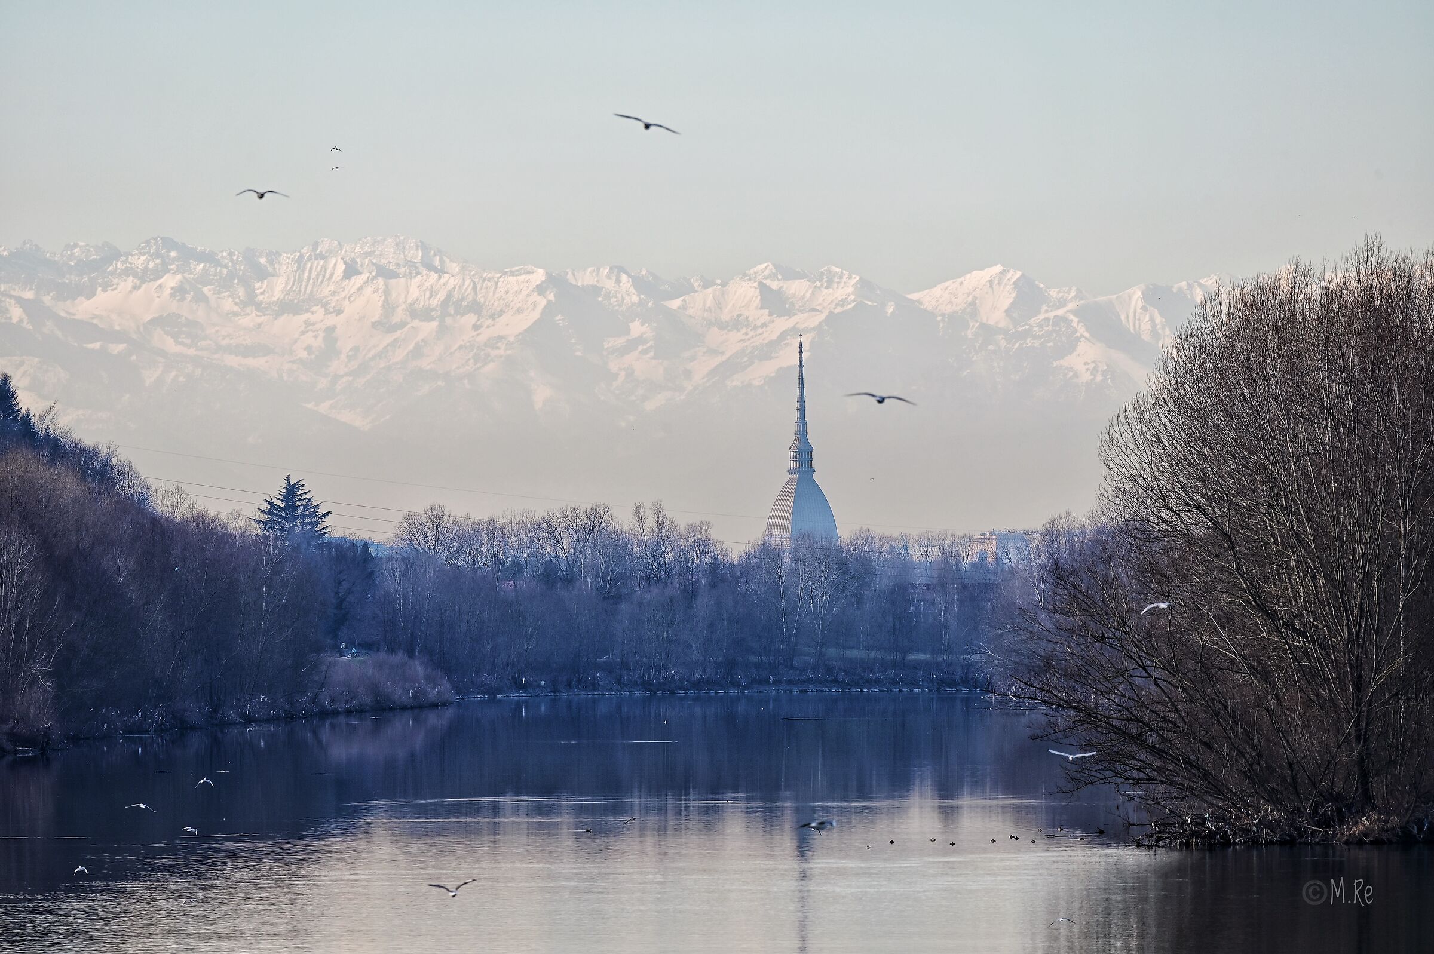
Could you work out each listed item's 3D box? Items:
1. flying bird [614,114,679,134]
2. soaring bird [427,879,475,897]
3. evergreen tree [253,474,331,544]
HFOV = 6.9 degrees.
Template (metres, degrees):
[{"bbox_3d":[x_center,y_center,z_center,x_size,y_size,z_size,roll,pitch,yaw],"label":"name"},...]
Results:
[{"bbox_3d":[-1.111,-5.562,188.000,1.070,0.170,0.400,16,-1,0],"label":"flying bird"},{"bbox_3d":[-5.447,8.443,245.000,0.990,0.340,0.400,-6,-1,-6],"label":"soaring bird"},{"bbox_3d":[-56.889,11.778,1600.000,10.700,23.500,10.700,0,-1,0],"label":"evergreen tree"}]

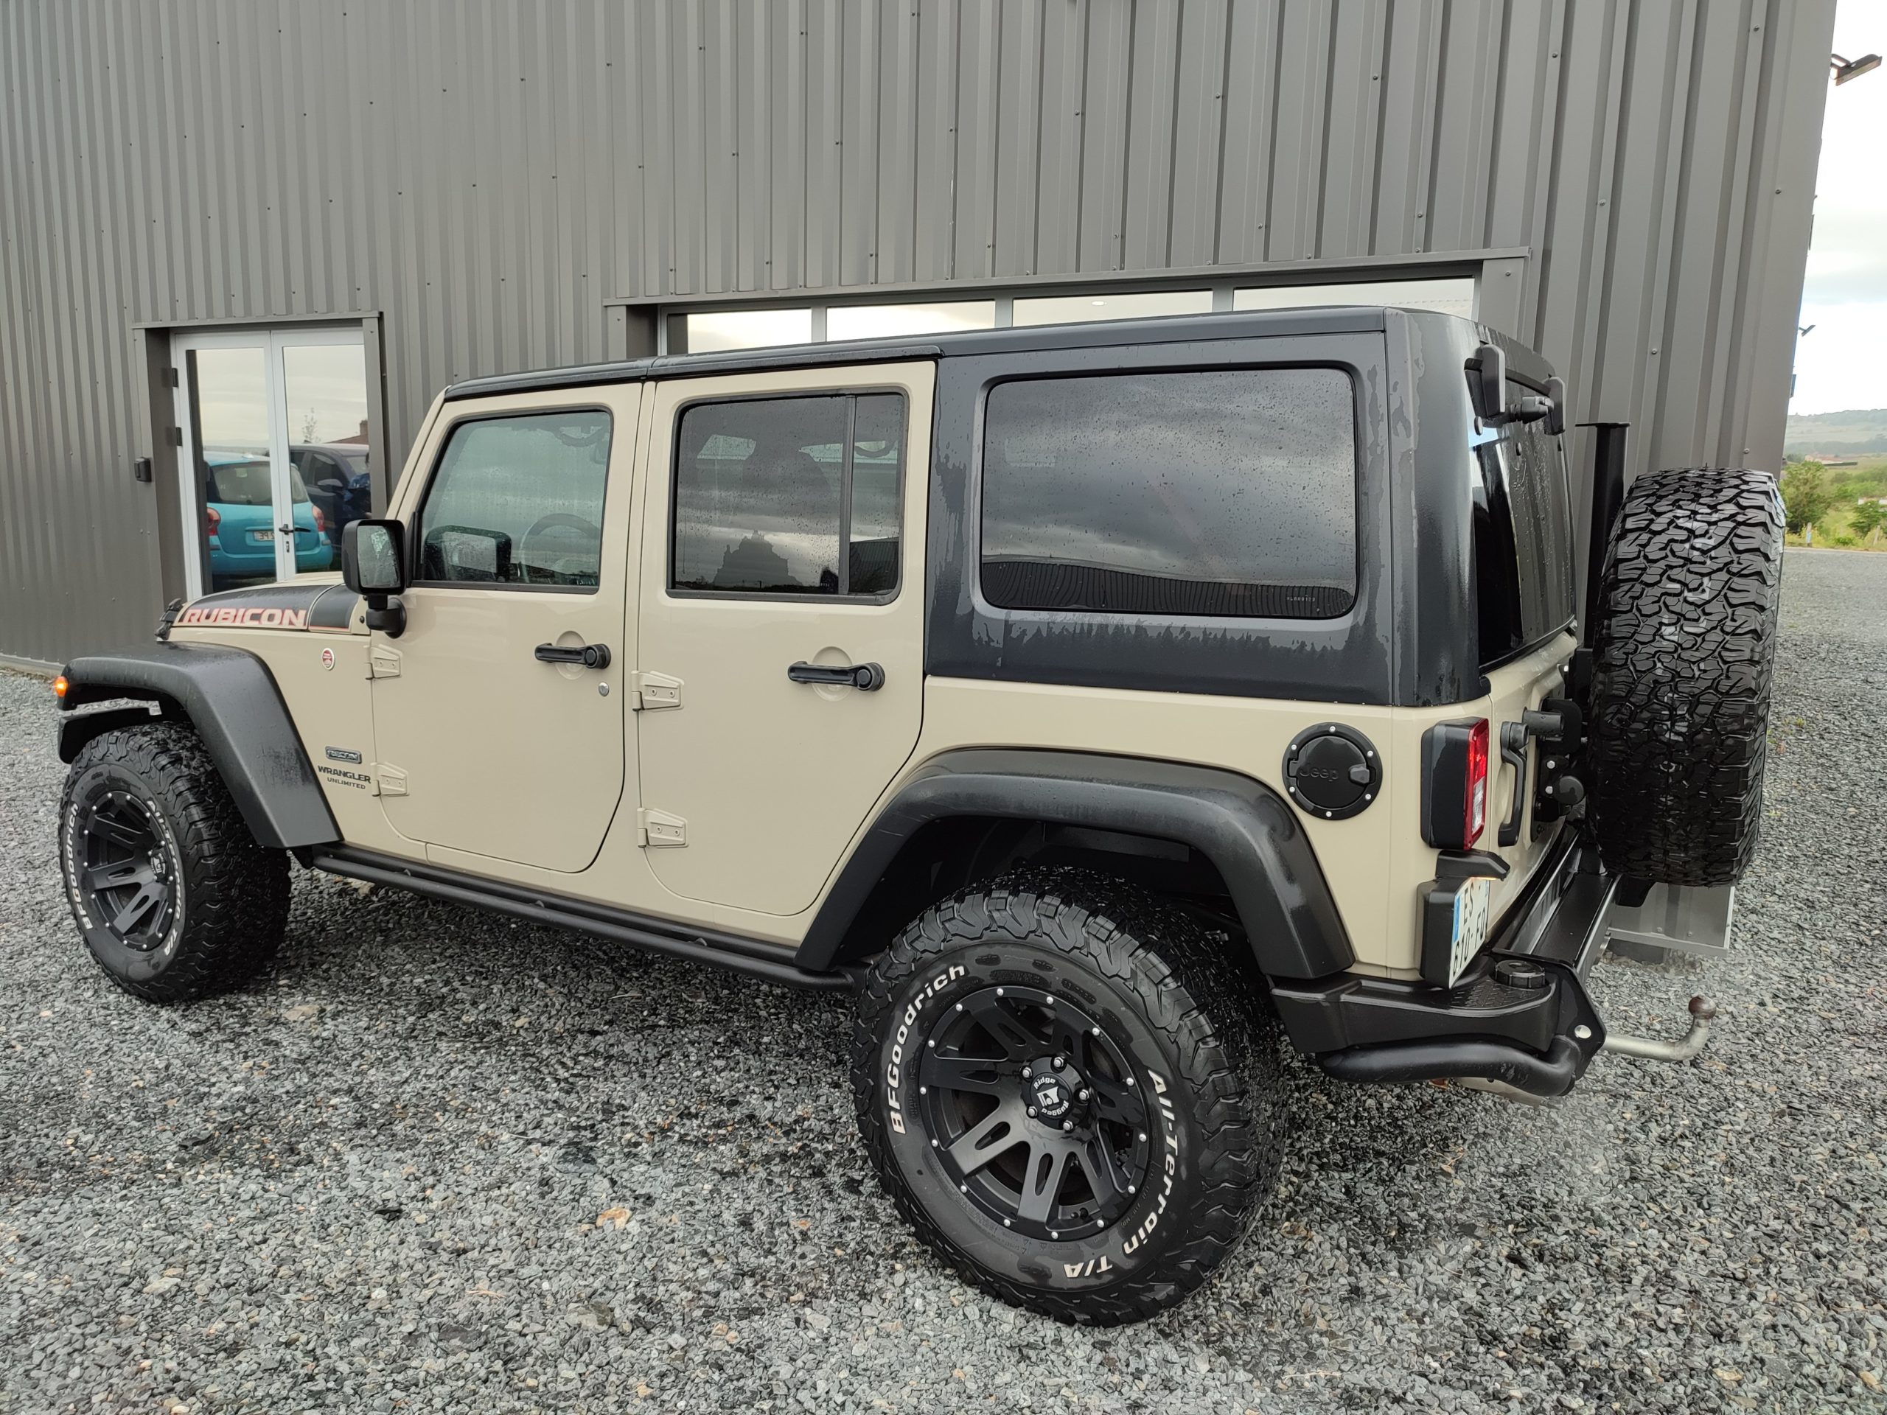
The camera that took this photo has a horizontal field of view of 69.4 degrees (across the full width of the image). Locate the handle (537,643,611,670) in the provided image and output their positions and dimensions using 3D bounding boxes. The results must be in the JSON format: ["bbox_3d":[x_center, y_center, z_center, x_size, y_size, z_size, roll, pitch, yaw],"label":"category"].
[{"bbox_3d":[-0.853,-0.118,3.103,0.205,0.065,0.060,6,10,31],"label":"handle"}]

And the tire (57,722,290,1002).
[{"bbox_3d":[-2.301,0.461,4.066,0.815,0.815,0.280,6,10,31],"label":"tire"}]

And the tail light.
[{"bbox_3d":[0.839,0.119,2.231,0.085,0.200,0.165,6,10,31],"label":"tail light"}]

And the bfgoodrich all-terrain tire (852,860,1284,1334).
[{"bbox_3d":[0.220,0.716,2.560,0.815,0.815,0.280,6,10,31],"label":"bfgoodrich all-terrain tire"}]

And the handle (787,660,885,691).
[{"bbox_3d":[-0.220,-0.058,2.724,0.205,0.065,0.060,6,10,31],"label":"handle"}]

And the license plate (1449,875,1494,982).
[{"bbox_3d":[0.906,0.371,2.336,0.015,0.155,0.305,6,10,31],"label":"license plate"}]

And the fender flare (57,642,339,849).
[{"bbox_3d":[-2.123,0.076,3.964,1.200,0.480,0.300,6,10,31],"label":"fender flare"}]

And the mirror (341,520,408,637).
[{"bbox_3d":[-1.405,-0.317,3.349,0.130,0.285,0.175,6,10,31],"label":"mirror"}]

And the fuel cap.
[{"bbox_3d":[0.635,0.108,2.245,0.162,0.163,0.025,6,10,31],"label":"fuel cap"}]

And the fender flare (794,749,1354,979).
[{"bbox_3d":[0.174,0.336,2.490,1.120,0.510,0.135,6,10,31],"label":"fender flare"}]

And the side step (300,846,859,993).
[{"bbox_3d":[-0.925,0.481,3.217,1.660,0.090,0.160,6,10,31],"label":"side step"}]

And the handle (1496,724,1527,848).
[{"bbox_3d":[0.997,0.137,2.402,0.060,0.215,0.050,6,10,31],"label":"handle"}]

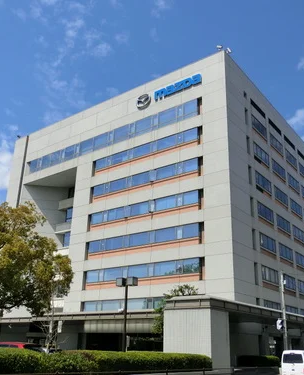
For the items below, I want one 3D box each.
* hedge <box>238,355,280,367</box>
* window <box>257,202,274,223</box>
[{"bbox_3d":[9.178,14.798,35.763,1.050,0.860,6.653,-14,-26,35],"label":"hedge"},{"bbox_3d":[13.608,3.072,49.907,0.180,1.682,4.676,-14,-26,35],"label":"window"}]

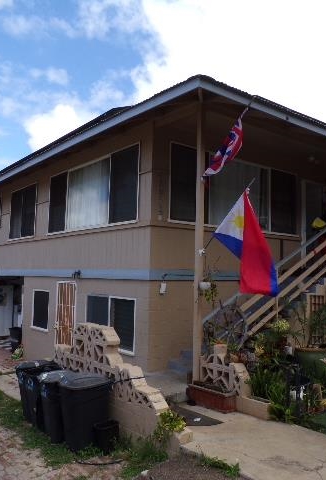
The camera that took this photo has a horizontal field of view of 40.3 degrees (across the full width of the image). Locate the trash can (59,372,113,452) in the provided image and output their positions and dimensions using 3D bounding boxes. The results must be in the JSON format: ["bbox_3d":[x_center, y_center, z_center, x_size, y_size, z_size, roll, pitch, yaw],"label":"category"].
[{"bbox_3d":[-1.151,2.405,6.250,0.790,1.010,0.610,5,-6,-37],"label":"trash can"}]

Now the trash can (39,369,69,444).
[{"bbox_3d":[-1.495,2.433,6.693,0.780,1.010,0.600,5,-6,-37],"label":"trash can"}]

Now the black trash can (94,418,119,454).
[{"bbox_3d":[-0.756,2.673,5.989,0.330,0.390,0.330,1,-5,0],"label":"black trash can"}]

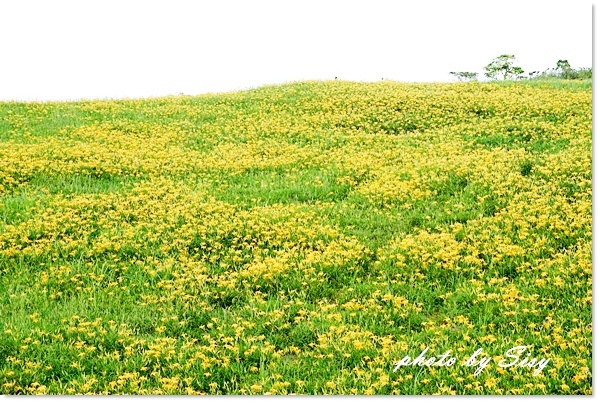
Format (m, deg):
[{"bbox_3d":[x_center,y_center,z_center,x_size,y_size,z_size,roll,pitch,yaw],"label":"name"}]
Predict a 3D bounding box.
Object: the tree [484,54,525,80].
[{"bbox_3d":[12.691,-8.161,85.000,2.500,1.950,2.400,0,2,0],"label":"tree"}]

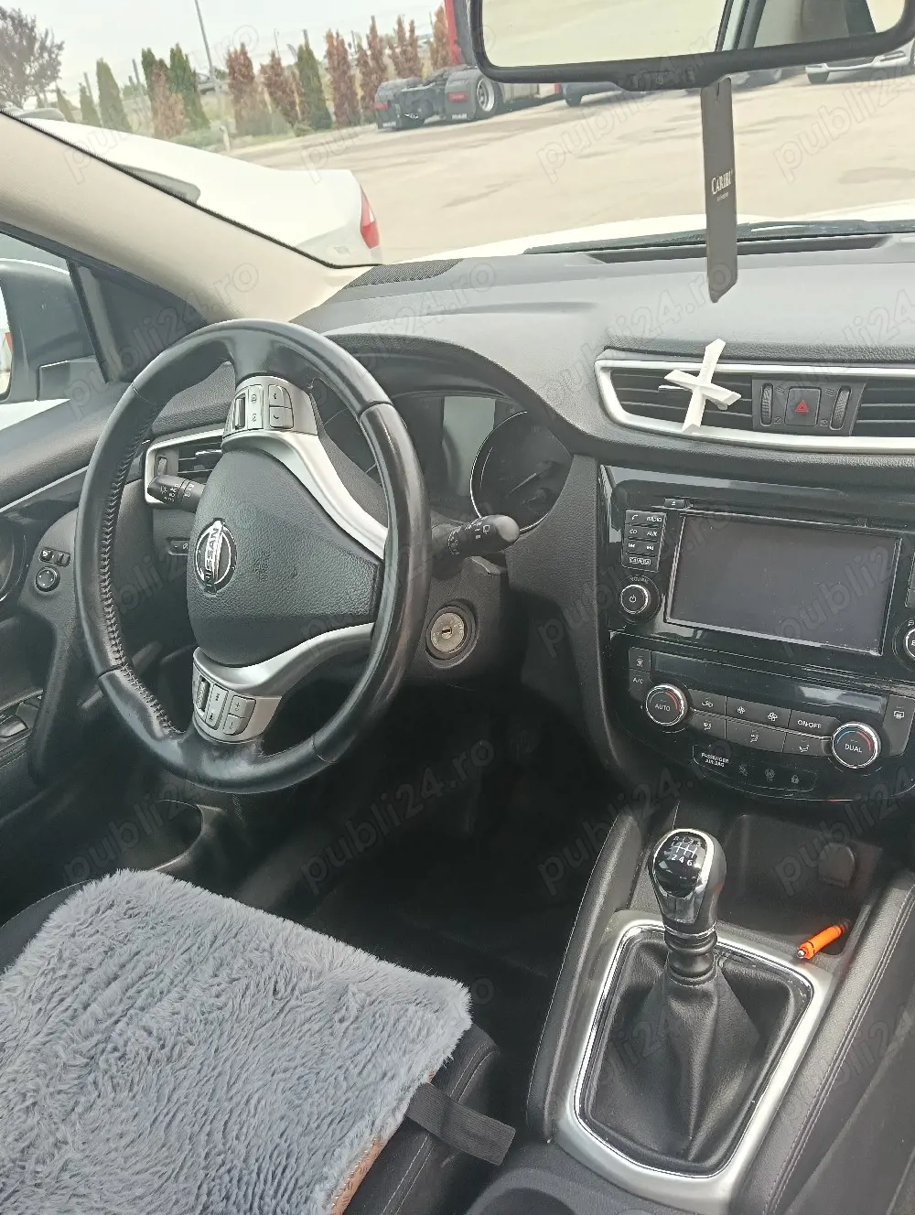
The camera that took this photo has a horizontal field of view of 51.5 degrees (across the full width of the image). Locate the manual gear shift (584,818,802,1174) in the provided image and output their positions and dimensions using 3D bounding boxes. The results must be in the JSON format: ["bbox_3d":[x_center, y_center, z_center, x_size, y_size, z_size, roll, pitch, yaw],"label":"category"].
[{"bbox_3d":[0.142,0.243,0.636,0.142,0.187,0.148,10,43,31],"label":"manual gear shift"}]

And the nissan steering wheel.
[{"bbox_3d":[-0.164,-0.042,0.778,0.370,0.370,0.090,10,5,31],"label":"nissan steering wheel"}]

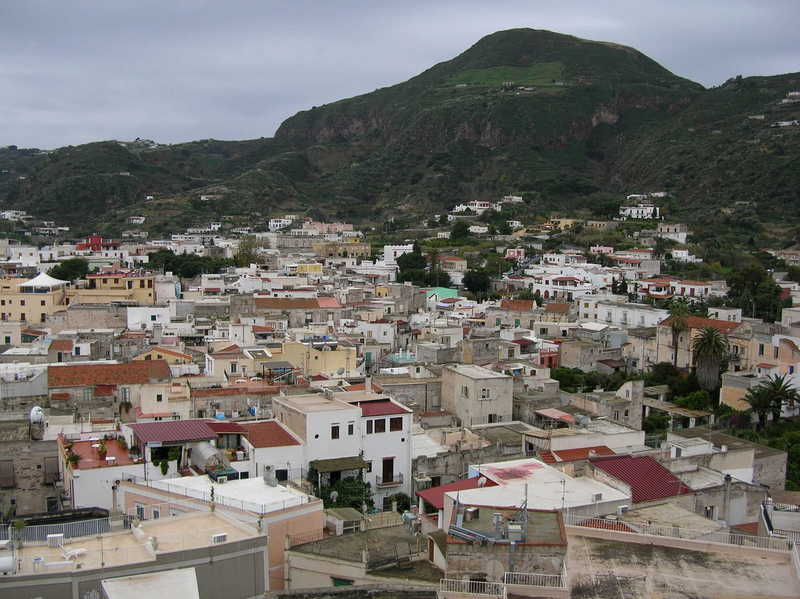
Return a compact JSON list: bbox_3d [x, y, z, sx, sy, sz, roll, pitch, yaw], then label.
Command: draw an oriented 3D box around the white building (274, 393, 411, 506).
[{"bbox_3d":[-5.450,14.841,82.028,11.560,9.800,6.900,-2,9,-19],"label":"white building"}]

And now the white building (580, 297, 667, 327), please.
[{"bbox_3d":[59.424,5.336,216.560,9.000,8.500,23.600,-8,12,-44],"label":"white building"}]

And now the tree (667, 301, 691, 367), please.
[{"bbox_3d":[55.564,7.215,166.958,4.400,14.200,4.400,1,9,0],"label":"tree"}]

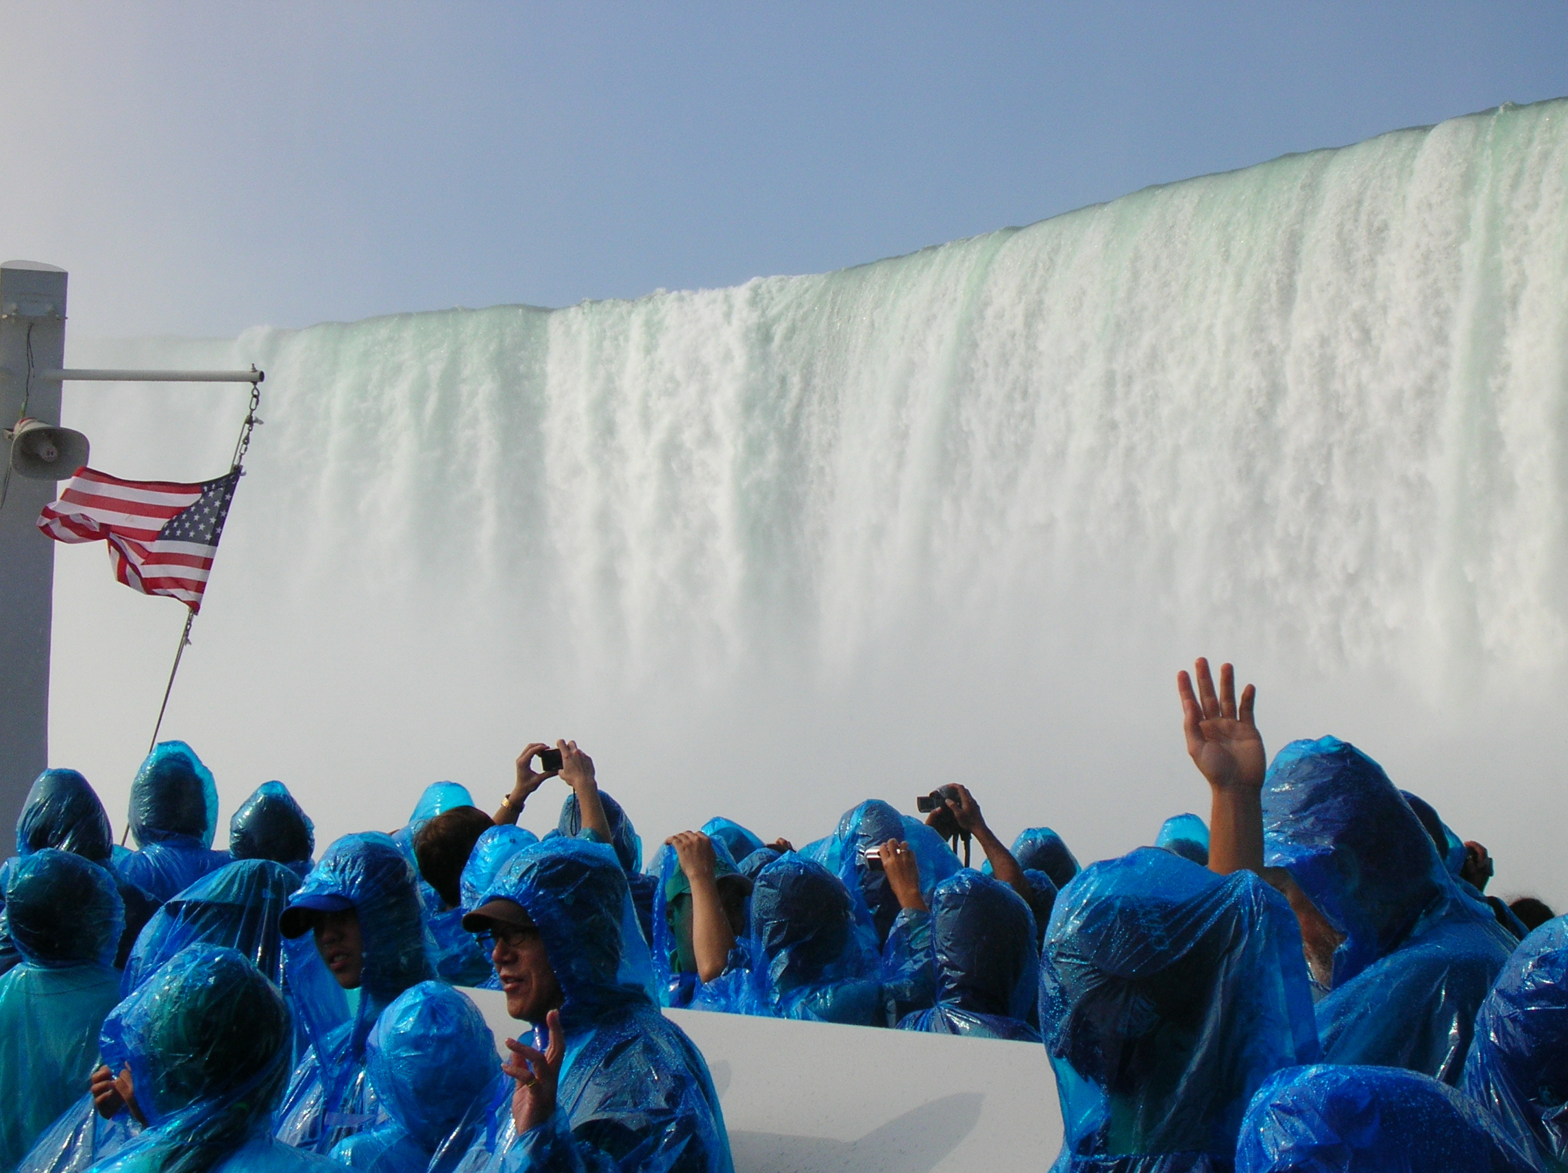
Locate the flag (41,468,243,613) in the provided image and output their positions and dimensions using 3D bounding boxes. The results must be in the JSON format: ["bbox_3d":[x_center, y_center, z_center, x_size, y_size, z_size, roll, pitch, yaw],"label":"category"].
[{"bbox_3d":[-2.302,-0.168,10.500,0.700,0.530,0.220,3,-4,-11],"label":"flag"}]

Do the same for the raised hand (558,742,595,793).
[{"bbox_3d":[-0.521,0.453,7.400,0.085,0.135,0.090,5,-5,-30],"label":"raised hand"}]

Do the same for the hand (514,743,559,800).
[{"bbox_3d":[-0.624,0.467,7.400,0.100,0.140,0.090,-1,-5,37],"label":"hand"}]

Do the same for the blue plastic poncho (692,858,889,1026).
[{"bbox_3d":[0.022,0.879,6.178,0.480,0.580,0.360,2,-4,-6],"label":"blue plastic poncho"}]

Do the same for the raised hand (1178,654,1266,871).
[{"bbox_3d":[0.514,0.212,3.450,0.098,0.250,0.075,-3,-5,0],"label":"raised hand"}]

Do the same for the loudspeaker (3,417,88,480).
[{"bbox_3d":[-2.630,-0.492,10.500,0.270,0.200,0.250,4,-5,-23],"label":"loudspeaker"}]

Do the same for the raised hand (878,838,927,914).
[{"bbox_3d":[0.252,0.612,6.200,0.080,0.145,0.085,-13,-6,-17],"label":"raised hand"}]

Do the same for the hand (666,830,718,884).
[{"bbox_3d":[-0.194,0.570,6.200,0.100,0.115,0.085,3,-5,-17],"label":"hand"}]

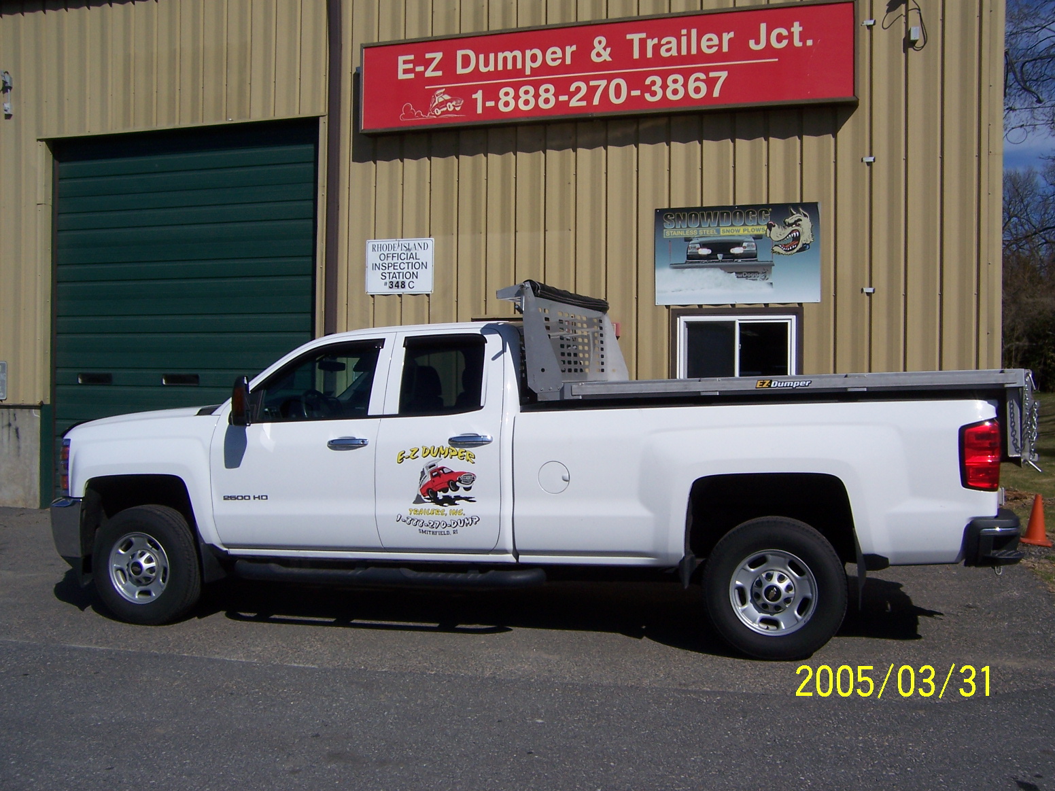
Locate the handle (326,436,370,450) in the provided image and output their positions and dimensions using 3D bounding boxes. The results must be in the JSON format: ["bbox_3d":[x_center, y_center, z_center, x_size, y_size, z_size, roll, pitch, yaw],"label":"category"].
[{"bbox_3d":[-1.085,0.289,6.077,0.275,0.080,0.065,-1,1,17],"label":"handle"}]

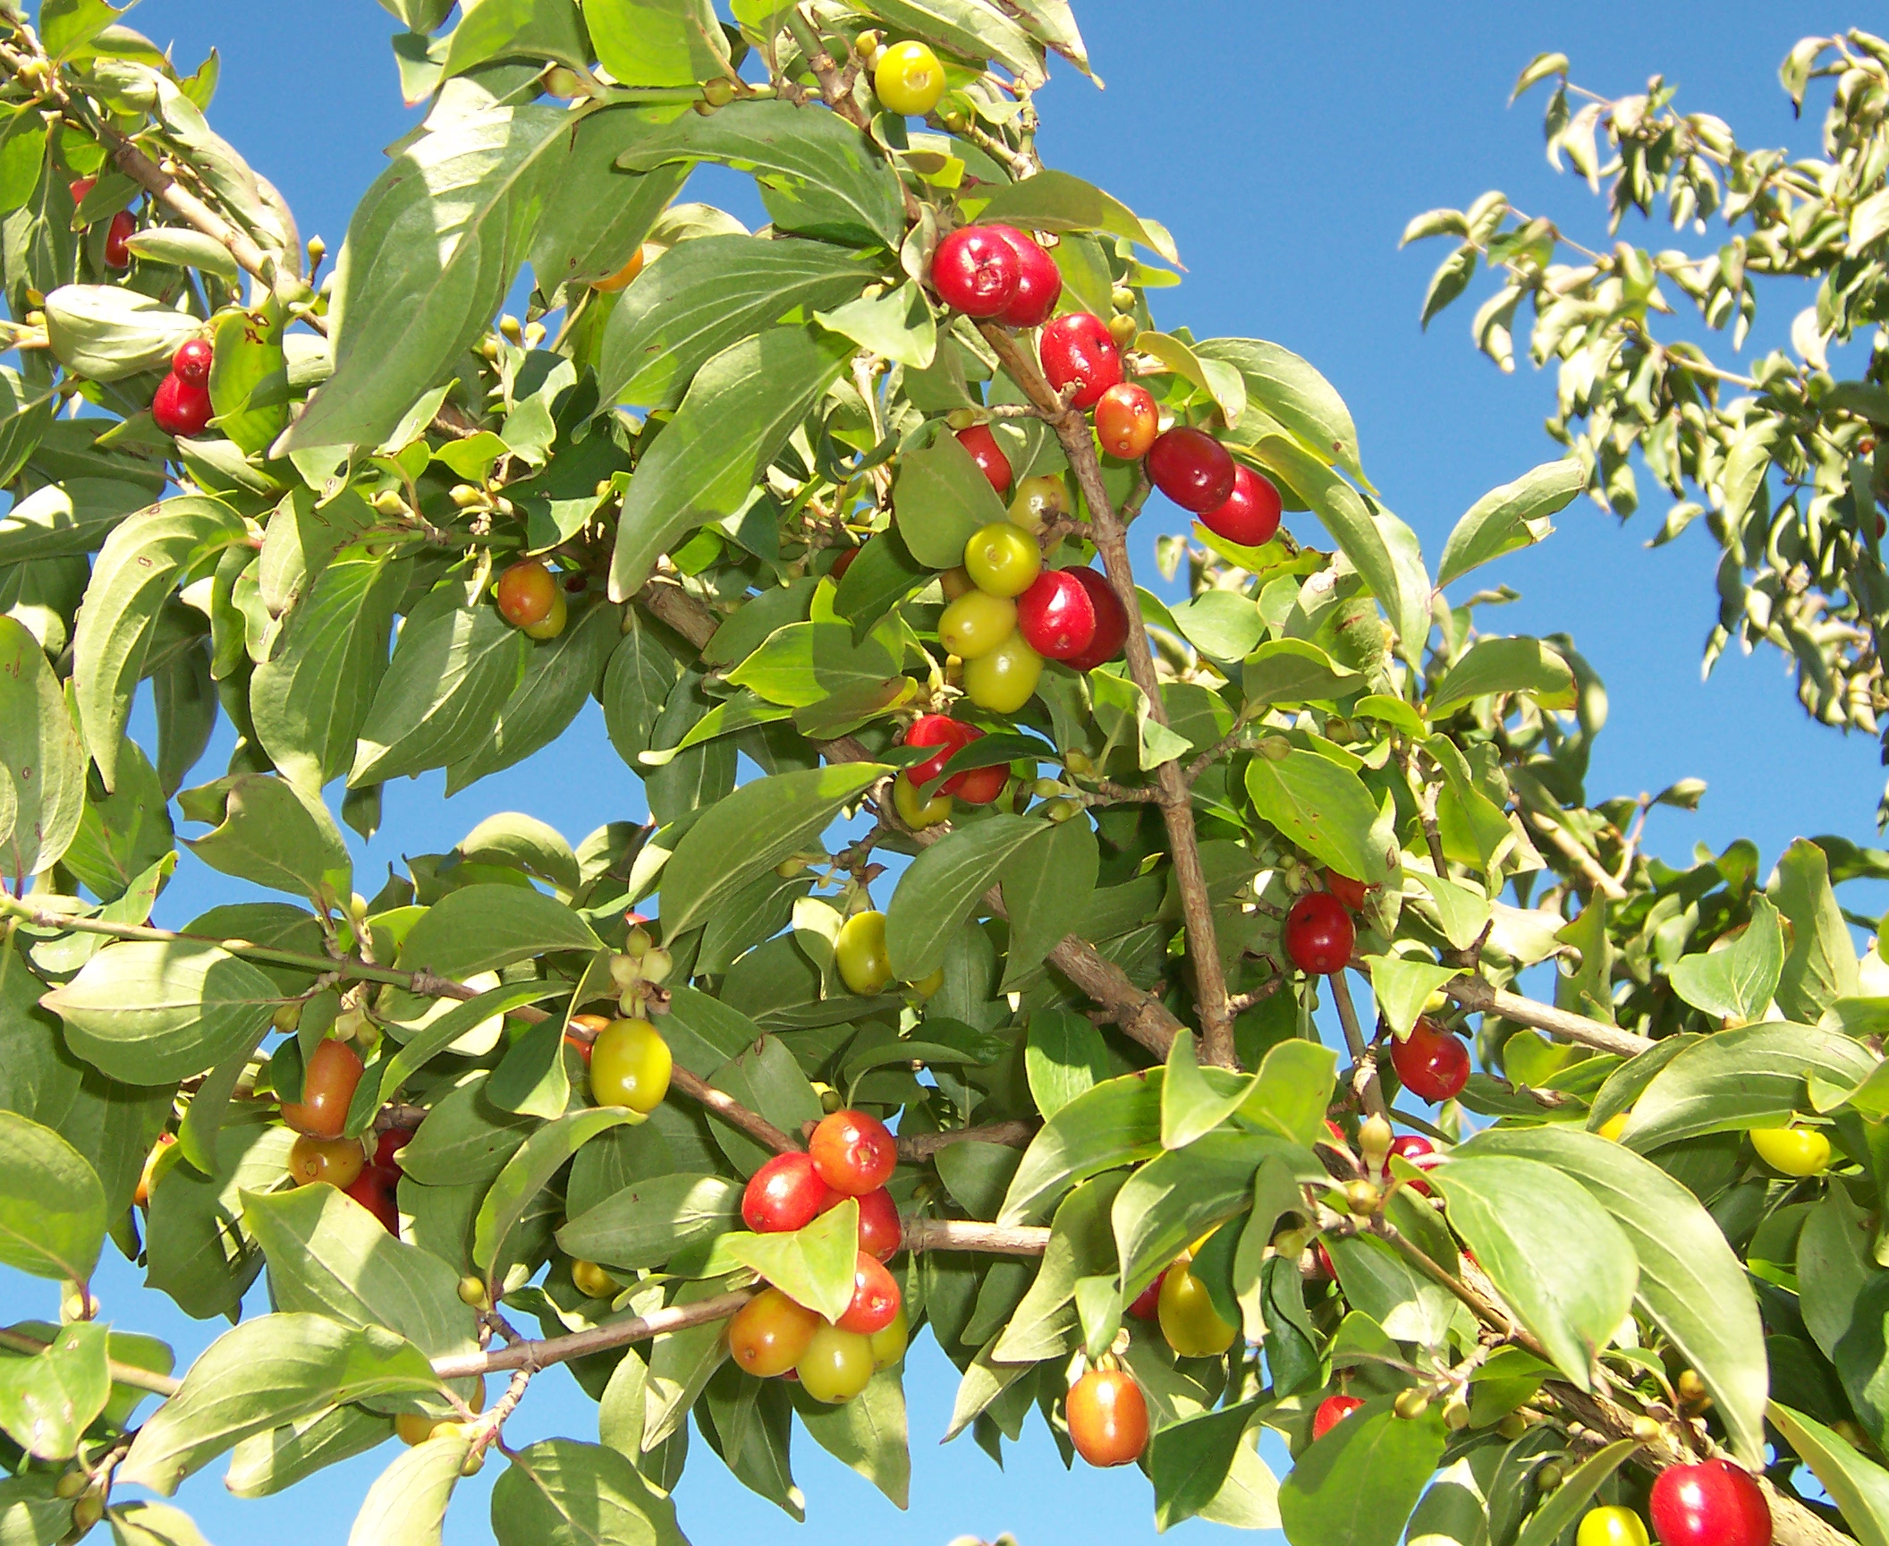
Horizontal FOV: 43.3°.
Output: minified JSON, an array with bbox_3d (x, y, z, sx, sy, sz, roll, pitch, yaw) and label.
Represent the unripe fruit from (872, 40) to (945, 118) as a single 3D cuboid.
[{"bbox_3d":[-0.007,-0.141,0.485,0.015,0.015,0.018,-3,15,-11],"label":"unripe fruit"}]

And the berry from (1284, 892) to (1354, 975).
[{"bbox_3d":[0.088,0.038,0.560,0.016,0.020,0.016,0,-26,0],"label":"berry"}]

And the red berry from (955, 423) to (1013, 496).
[{"bbox_3d":[0.007,-0.058,0.435,0.012,0.015,0.012,-20,-12,-6],"label":"red berry"}]

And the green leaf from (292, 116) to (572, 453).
[{"bbox_3d":[-0.090,-0.087,0.415,0.036,0.016,0.080,40,-83,-14],"label":"green leaf"}]

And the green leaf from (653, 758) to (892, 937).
[{"bbox_3d":[-0.037,0.015,0.522,0.034,0.064,0.016,56,-14,-21],"label":"green leaf"}]

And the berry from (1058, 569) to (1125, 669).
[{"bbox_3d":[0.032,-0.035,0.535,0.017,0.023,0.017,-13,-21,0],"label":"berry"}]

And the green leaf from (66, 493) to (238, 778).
[{"bbox_3d":[-0.196,-0.032,0.590,0.034,0.073,0.020,27,-19,-32],"label":"green leaf"}]

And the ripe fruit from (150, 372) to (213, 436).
[{"bbox_3d":[-0.157,-0.077,0.490,0.013,0.015,0.013,6,-18,2],"label":"ripe fruit"}]

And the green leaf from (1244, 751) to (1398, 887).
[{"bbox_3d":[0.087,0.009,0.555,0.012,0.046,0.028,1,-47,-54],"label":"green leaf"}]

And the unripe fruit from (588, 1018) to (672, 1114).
[{"bbox_3d":[-0.062,0.058,0.470,0.016,0.019,0.016,0,-13,0],"label":"unripe fruit"}]

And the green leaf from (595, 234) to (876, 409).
[{"bbox_3d":[-0.047,-0.102,0.537,0.071,0.018,0.037,-29,-58,-12],"label":"green leaf"}]

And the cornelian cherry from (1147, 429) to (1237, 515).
[{"bbox_3d":[0.049,-0.060,0.475,0.019,0.015,0.015,39,0,15],"label":"cornelian cherry"}]

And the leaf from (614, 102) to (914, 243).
[{"bbox_3d":[-0.035,-0.121,0.475,0.058,0.025,0.018,17,-6,0],"label":"leaf"}]

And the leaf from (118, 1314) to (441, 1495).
[{"bbox_3d":[-0.113,0.107,0.405,0.058,0.016,0.029,-14,-50,-4],"label":"leaf"}]

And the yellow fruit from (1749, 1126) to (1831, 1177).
[{"bbox_3d":[0.201,0.088,0.570,0.022,0.016,0.016,26,0,30],"label":"yellow fruit"}]

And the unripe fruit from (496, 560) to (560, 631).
[{"bbox_3d":[-0.080,-0.034,0.455,0.011,0.014,0.011,-6,-24,-2],"label":"unripe fruit"}]

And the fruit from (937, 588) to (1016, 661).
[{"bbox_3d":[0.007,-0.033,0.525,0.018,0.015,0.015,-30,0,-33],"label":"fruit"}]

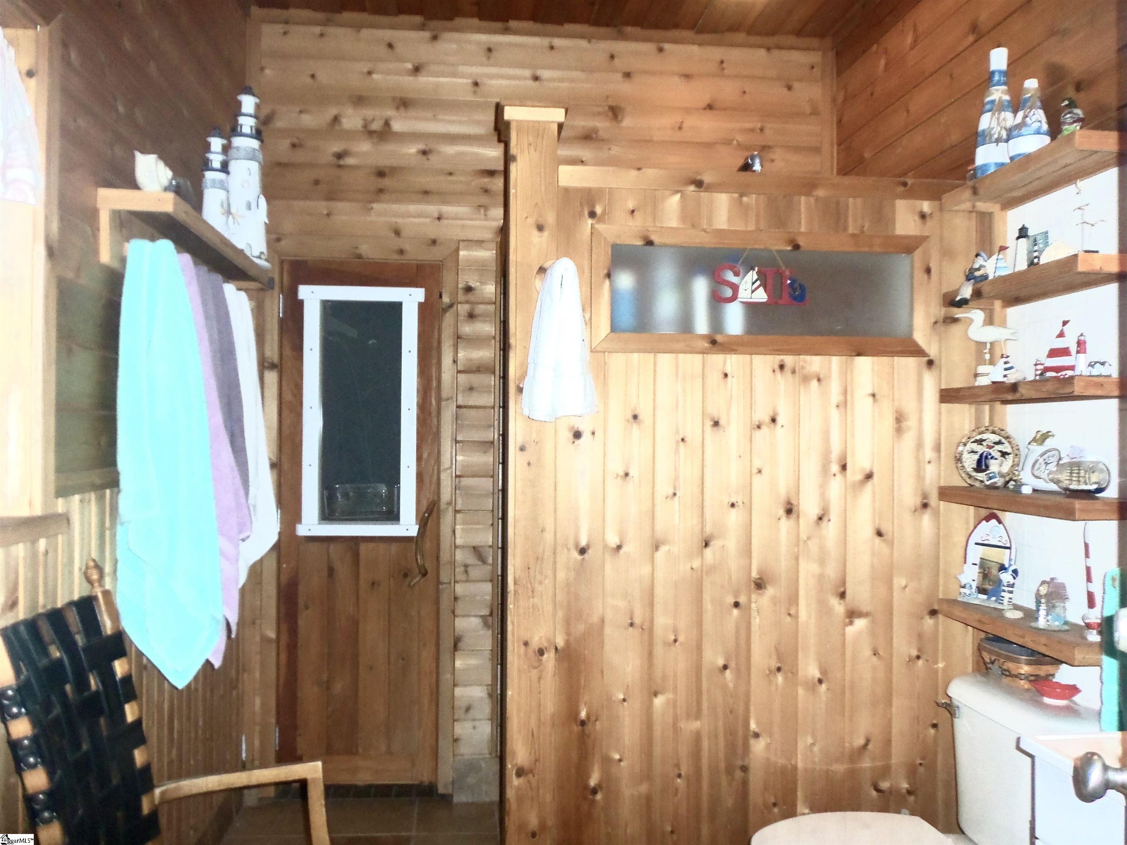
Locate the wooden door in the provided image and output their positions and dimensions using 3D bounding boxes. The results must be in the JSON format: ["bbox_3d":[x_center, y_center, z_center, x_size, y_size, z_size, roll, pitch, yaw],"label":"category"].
[{"bbox_3d":[-0.757,0.372,3.420,0.590,1.955,0.055,1,0,-6],"label":"wooden door"}]

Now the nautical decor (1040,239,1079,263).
[{"bbox_3d":[1.141,-0.387,2.097,0.065,0.058,0.083,1,-1,-43],"label":"nautical decor"}]

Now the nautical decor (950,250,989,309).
[{"bbox_3d":[1.002,-0.351,2.244,0.065,0.136,0.052,1,0,-15],"label":"nautical decor"}]

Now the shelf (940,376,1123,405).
[{"bbox_3d":[1.118,-0.070,2.153,0.185,0.036,0.542,0,0,-6],"label":"shelf"}]

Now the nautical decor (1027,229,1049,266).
[{"bbox_3d":[1.151,-0.411,2.240,0.028,0.109,0.088,1,0,-15],"label":"nautical decor"}]

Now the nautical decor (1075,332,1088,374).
[{"bbox_3d":[1.112,-0.141,1.963,0.026,0.104,0.026,0,0,24],"label":"nautical decor"}]

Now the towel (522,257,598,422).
[{"bbox_3d":[-0.009,-0.201,2.253,0.180,0.401,0.100,0,0,-6],"label":"towel"}]

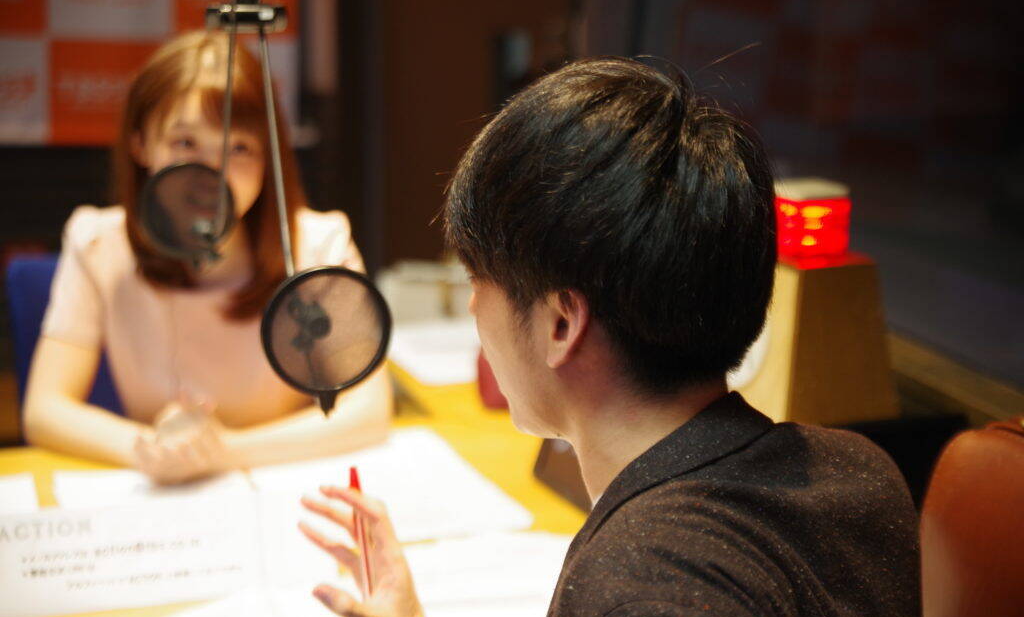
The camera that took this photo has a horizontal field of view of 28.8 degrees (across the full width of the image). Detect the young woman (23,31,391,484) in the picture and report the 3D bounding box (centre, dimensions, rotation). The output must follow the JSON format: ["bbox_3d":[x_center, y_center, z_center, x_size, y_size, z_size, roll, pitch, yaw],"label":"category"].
[{"bbox_3d":[-0.362,0.245,2.460,0.450,1.150,0.620,1,10,5],"label":"young woman"}]

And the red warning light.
[{"bbox_3d":[0.350,-0.105,2.350,0.072,0.086,0.072,-6,12,-34],"label":"red warning light"}]

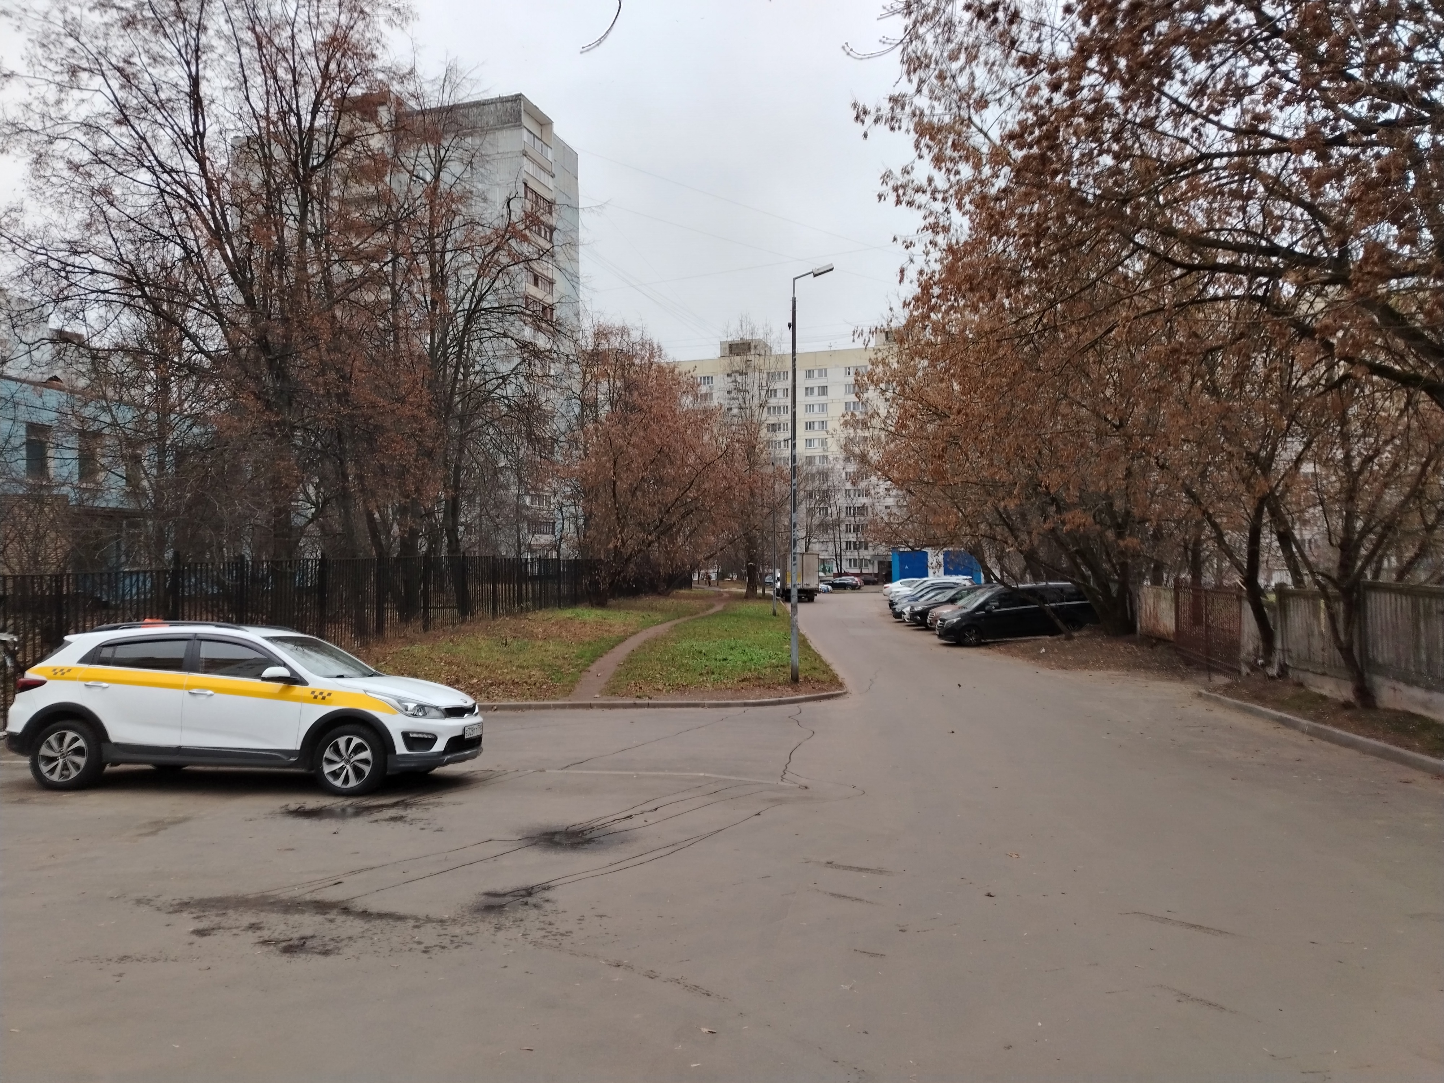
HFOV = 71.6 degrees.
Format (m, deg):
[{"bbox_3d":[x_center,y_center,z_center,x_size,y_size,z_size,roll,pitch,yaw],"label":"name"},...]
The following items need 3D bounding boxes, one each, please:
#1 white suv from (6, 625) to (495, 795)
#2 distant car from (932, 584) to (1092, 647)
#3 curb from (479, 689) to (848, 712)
[{"bbox_3d":[-4.450,1.530,9.660,4.240,1.530,1.750,0,-4,4],"label":"white suv"},{"bbox_3d":[9.560,2.280,32.600,5.200,1.920,1.950,-4,-2,1],"label":"distant car"},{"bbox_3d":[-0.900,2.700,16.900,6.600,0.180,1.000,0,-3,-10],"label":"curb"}]

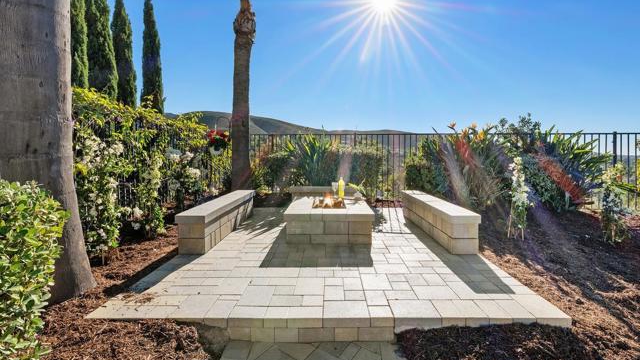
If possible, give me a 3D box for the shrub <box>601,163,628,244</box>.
[{"bbox_3d":[3.444,0.275,3.330,0.250,0.930,0.250,0,5,1],"label":"shrub"}]

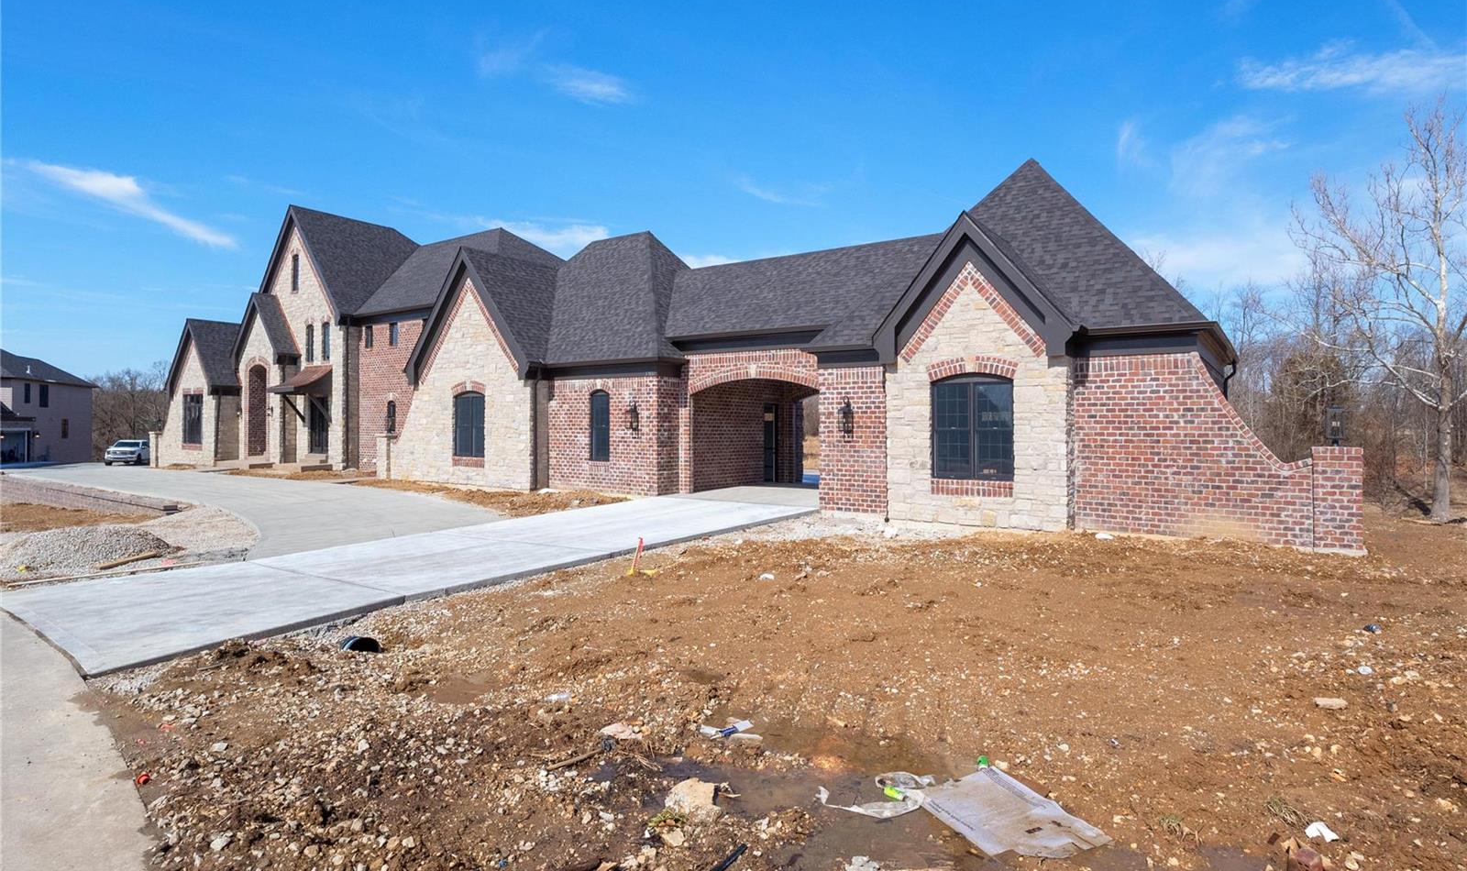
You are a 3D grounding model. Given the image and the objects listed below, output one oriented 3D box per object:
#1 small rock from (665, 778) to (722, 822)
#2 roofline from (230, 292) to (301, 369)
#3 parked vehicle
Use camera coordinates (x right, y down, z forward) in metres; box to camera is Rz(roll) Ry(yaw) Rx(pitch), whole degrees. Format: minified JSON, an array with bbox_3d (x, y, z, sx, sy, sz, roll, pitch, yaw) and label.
[{"bbox_3d":[-0.194,1.765,3.550,0.270,0.120,0.200,0,0,0],"label":"small rock"},{"bbox_3d":[-20.400,-4.550,32.000,3.650,3.200,1.150,0,0,31],"label":"roofline"},{"bbox_3d":[-45.800,1.270,56.200,2.030,1.930,5.800,0,0,-24],"label":"parked vehicle"}]

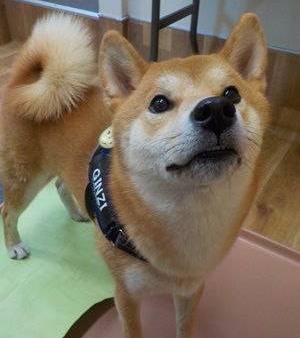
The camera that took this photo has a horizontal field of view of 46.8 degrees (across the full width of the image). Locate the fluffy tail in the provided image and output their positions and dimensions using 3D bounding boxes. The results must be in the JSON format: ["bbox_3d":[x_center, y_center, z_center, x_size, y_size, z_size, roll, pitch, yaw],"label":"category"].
[{"bbox_3d":[-0.182,-0.187,0.640,0.140,0.175,0.155,-25,42,-35],"label":"fluffy tail"}]

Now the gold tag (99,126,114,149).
[{"bbox_3d":[-0.052,-0.041,0.450,0.031,0.031,0.018,1,0,-1],"label":"gold tag"}]

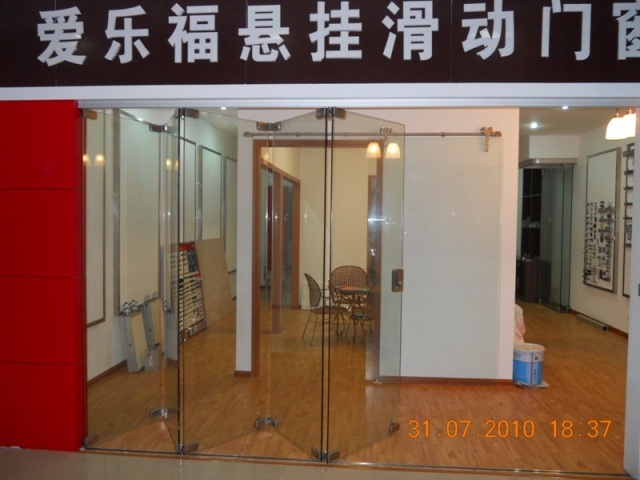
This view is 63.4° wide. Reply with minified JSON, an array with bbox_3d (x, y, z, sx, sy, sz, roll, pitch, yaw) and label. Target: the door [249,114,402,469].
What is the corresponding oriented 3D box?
[{"bbox_3d":[0.092,0.283,3.524,0.978,2.228,0.555,1,2,5],"label":"door"}]

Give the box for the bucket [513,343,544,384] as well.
[{"bbox_3d":[2.034,1.210,5.031,0.310,0.333,0.310,1,2,5],"label":"bucket"}]

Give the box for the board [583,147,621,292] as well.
[{"bbox_3d":[4.204,-0.290,7.735,0.057,2.047,0.960,1,2,5],"label":"board"}]

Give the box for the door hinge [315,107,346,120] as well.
[{"bbox_3d":[0.070,-0.800,3.269,0.197,0.061,0.102,1,2,5],"label":"door hinge"}]

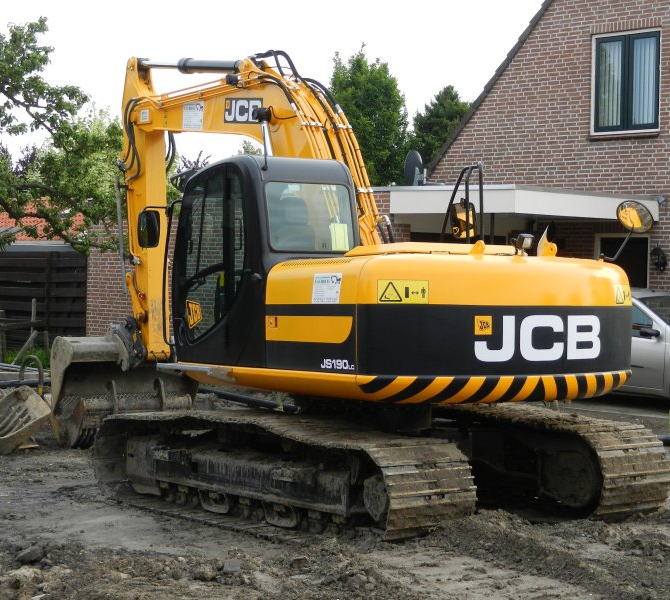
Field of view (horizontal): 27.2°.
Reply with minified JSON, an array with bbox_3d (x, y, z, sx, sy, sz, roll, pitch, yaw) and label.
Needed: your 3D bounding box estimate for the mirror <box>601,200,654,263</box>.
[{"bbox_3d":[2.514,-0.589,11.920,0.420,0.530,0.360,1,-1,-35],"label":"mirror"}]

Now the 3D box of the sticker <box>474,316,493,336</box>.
[{"bbox_3d":[1.149,0.200,10.725,0.153,0.143,0.010,1,-1,-23],"label":"sticker"}]

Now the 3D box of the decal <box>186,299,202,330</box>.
[{"bbox_3d":[-1.312,0.135,12.898,0.010,0.265,0.310,1,-1,-35],"label":"decal"}]

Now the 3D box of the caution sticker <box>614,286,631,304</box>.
[{"bbox_3d":[2.448,-0.044,11.744,0.020,0.180,0.360,0,-1,30],"label":"caution sticker"}]

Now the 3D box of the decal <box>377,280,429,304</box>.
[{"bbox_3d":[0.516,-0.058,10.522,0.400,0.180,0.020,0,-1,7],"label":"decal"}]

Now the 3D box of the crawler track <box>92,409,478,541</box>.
[{"bbox_3d":[-0.635,1.493,12.024,0.885,0.850,4.450,1,-1,-39],"label":"crawler track"}]

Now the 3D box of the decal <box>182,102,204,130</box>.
[{"bbox_3d":[-1.536,-1.984,14.975,0.010,0.297,0.425,1,-1,-35],"label":"decal"}]

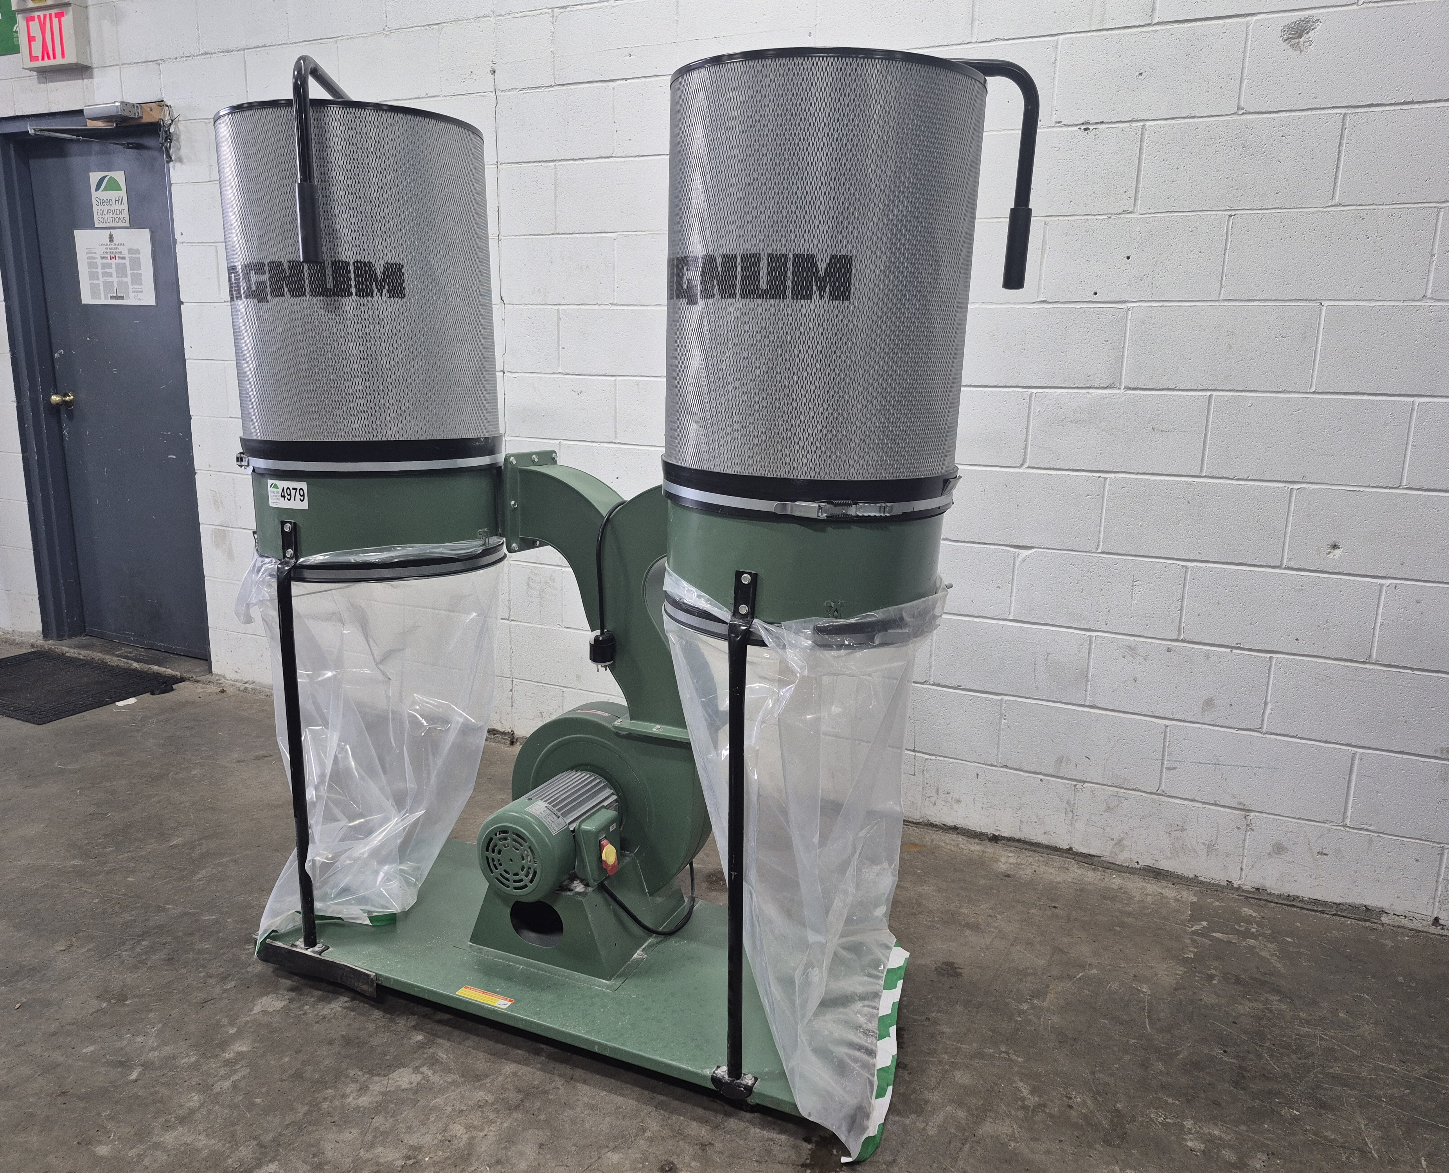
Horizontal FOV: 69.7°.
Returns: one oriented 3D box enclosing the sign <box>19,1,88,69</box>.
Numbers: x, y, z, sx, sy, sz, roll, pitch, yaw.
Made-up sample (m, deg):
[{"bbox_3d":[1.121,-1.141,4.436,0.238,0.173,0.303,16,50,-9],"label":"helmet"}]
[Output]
[{"bbox_3d":[-2.432,-1.999,3.781,0.285,0.210,0.080,7,12,24],"label":"sign"}]

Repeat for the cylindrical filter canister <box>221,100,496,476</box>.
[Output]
[{"bbox_3d":[-0.709,-0.575,2.108,0.500,0.645,0.500,7,12,24],"label":"cylindrical filter canister"}]

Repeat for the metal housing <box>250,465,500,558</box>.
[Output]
[{"bbox_3d":[-0.716,-0.168,2.187,0.485,0.185,0.485,7,12,24],"label":"metal housing"}]

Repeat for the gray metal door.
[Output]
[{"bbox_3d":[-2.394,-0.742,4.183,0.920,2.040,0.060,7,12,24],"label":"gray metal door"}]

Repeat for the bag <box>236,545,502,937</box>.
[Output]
[{"bbox_3d":[-0.750,0.295,2.256,0.500,0.810,0.540,7,12,24],"label":"bag"}]

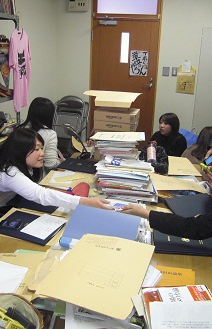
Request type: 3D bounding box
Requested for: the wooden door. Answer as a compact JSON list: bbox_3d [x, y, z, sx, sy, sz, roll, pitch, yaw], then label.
[{"bbox_3d":[0.251,-1.155,5.326,0.990,2.000,0.060,6,18,11],"label":"wooden door"}]

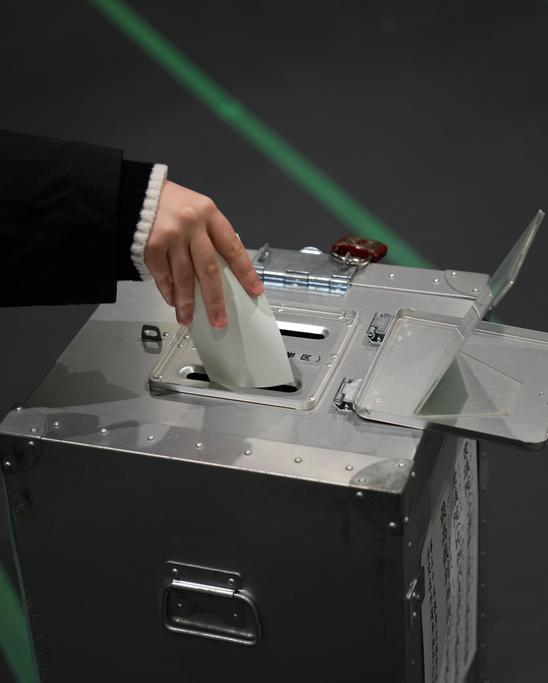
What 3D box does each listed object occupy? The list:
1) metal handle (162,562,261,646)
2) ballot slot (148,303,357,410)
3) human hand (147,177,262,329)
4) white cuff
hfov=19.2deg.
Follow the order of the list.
[{"bbox_3d":[-0.057,0.236,1.447,0.090,0.073,0.019,7,32,17],"label":"metal handle"},{"bbox_3d":[-0.016,0.010,1.518,0.150,0.015,0.168,7,32,17],"label":"ballot slot"},{"bbox_3d":[-0.061,-0.080,1.435,0.110,0.125,0.085,8,33,18],"label":"human hand"},{"bbox_3d":[-0.112,-0.107,1.455,0.024,0.092,0.075,20,33,11],"label":"white cuff"}]

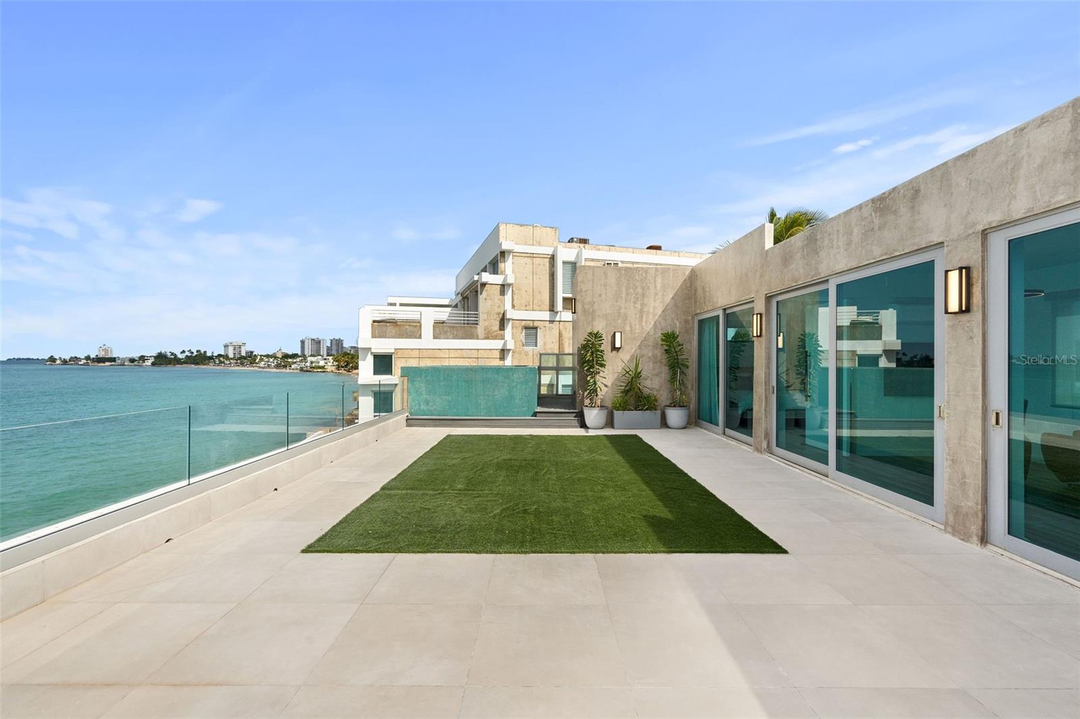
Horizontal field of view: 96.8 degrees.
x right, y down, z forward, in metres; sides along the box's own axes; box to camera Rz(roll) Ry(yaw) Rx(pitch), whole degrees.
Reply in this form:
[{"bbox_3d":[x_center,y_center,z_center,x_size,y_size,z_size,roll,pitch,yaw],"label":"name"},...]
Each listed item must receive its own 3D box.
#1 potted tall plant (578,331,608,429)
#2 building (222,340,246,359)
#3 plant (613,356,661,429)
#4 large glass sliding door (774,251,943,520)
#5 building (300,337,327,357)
[{"bbox_3d":[1.171,0.426,10.437,0.590,2.117,0.570,0,0,0],"label":"potted tall plant"},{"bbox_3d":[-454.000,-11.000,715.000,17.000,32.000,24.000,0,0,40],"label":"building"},{"bbox_3d":[2.093,0.709,10.466,1.030,1.558,0.600,0,0,0],"label":"plant"},{"bbox_3d":[3.602,0.228,5.792,0.140,2.440,3.190,0,0,0],"label":"large glass sliding door"},{"bbox_3d":[-373.000,-13.700,790.000,18.000,42.000,34.000,0,0,45],"label":"building"}]

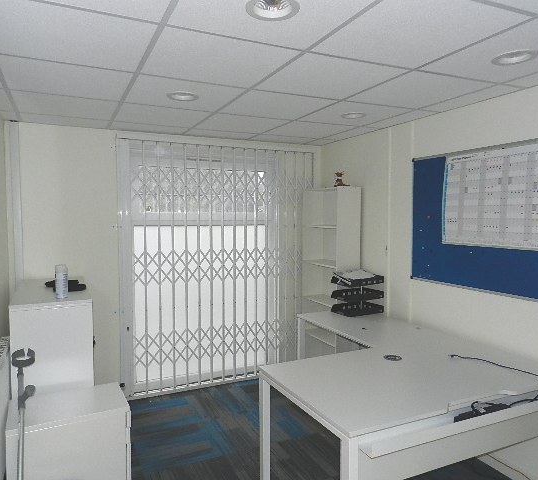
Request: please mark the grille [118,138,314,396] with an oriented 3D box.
[{"bbox_3d":[-0.378,0.229,3.870,1.850,2.160,0.070,-2,4,-25],"label":"grille"}]

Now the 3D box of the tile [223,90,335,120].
[{"bbox_3d":[0.041,-0.864,2.725,0.588,0.020,0.588,-2,4,-25],"label":"tile"}]

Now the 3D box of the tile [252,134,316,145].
[{"bbox_3d":[0.130,-0.938,3.929,0.588,0.020,0.289,-2,4,-25],"label":"tile"}]

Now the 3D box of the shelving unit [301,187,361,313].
[{"bbox_3d":[0.572,0.422,3.978,0.245,1.782,0.605,-2,4,-25],"label":"shelving unit"}]

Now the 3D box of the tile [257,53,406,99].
[{"bbox_3d":[0.300,-0.832,2.184,0.588,0.020,0.588,-2,4,-25],"label":"tile"}]

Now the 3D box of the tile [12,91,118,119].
[{"bbox_3d":[-1.300,-0.858,2.749,0.588,0.020,0.588,-2,4,-25],"label":"tile"}]

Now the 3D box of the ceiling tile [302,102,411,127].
[{"bbox_3d":[0.583,-0.882,2.983,0.588,0.020,0.588,-2,4,-25],"label":"ceiling tile"}]

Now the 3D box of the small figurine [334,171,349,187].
[{"bbox_3d":[0.633,-0.526,3.694,0.130,0.143,0.090,-2,4,-25],"label":"small figurine"}]

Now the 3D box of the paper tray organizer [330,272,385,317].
[{"bbox_3d":[0.732,0.444,3.526,0.335,0.310,0.250,-2,4,-25],"label":"paper tray organizer"}]

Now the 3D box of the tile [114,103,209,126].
[{"bbox_3d":[-0.759,-0.877,3.007,0.588,0.020,0.588,-2,4,-25],"label":"tile"}]

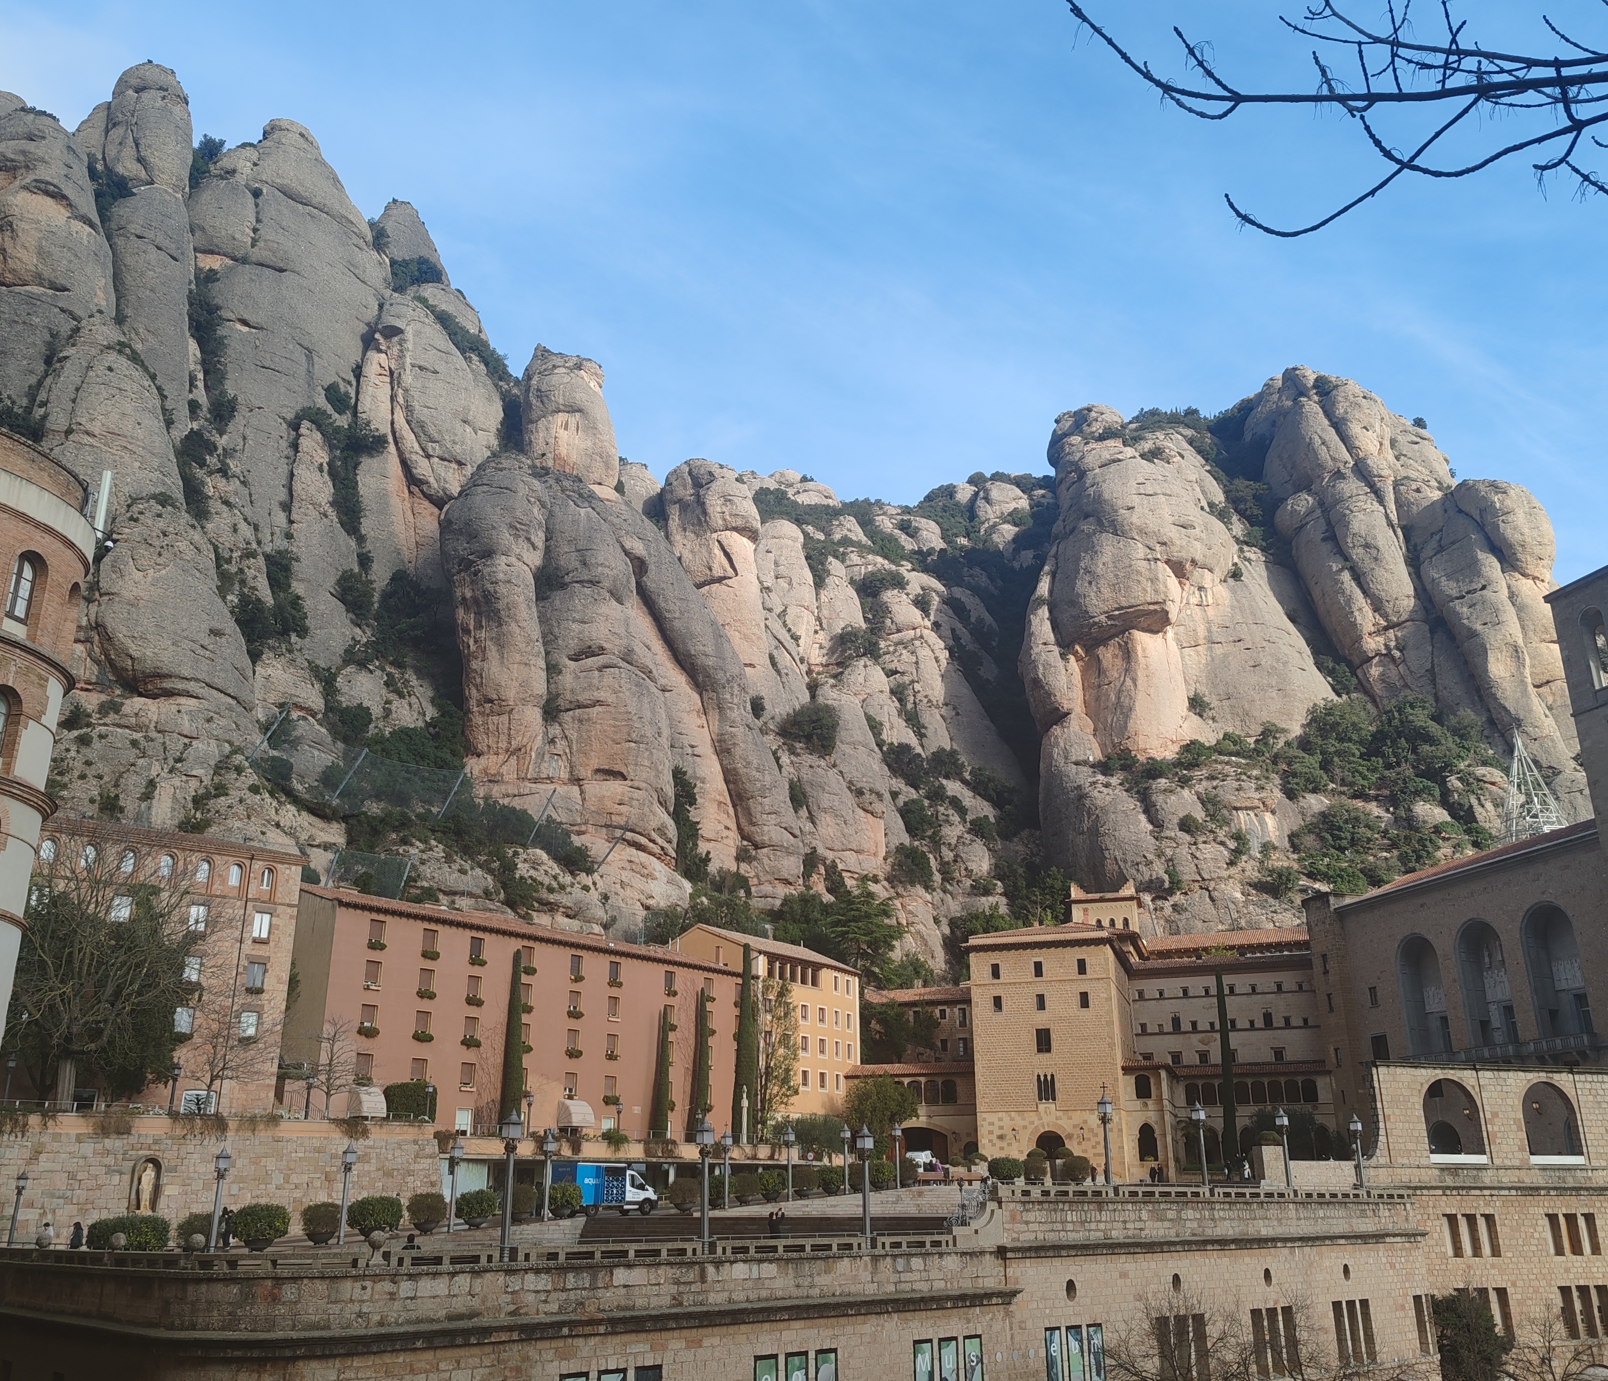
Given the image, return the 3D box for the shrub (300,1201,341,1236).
[{"bbox_3d":[-20.041,21.860,59.549,1.594,1.344,1.678,-15,-24,35],"label":"shrub"}]

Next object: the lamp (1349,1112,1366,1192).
[{"bbox_3d":[28.650,24.031,74.061,0.520,4.200,0.520,17,-27,-40],"label":"lamp"}]

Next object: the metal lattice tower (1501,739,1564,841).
[{"bbox_3d":[71.976,9.663,143.212,6.000,12.000,6.000,7,-21,-19],"label":"metal lattice tower"}]

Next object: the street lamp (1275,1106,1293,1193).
[{"bbox_3d":[23.170,22.059,68.823,0.500,4.000,0.500,17,-26,-40],"label":"street lamp"}]

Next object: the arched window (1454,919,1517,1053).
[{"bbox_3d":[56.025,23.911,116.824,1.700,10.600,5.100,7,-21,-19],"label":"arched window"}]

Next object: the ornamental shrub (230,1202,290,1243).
[{"bbox_3d":[-21.491,21.007,56.763,2.148,1.495,2.261,-15,-24,35],"label":"ornamental shrub"}]

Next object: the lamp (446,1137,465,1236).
[{"bbox_3d":[-15.618,22.167,64.310,0.500,4.080,0.500,-15,-24,35],"label":"lamp"}]

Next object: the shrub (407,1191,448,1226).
[{"bbox_3d":[-16.726,22.950,63.737,1.706,1.439,1.796,0,-20,0],"label":"shrub"}]

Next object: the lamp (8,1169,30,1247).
[{"bbox_3d":[-38.841,25.853,70.877,0.520,4.200,0.520,-15,-25,34],"label":"lamp"}]

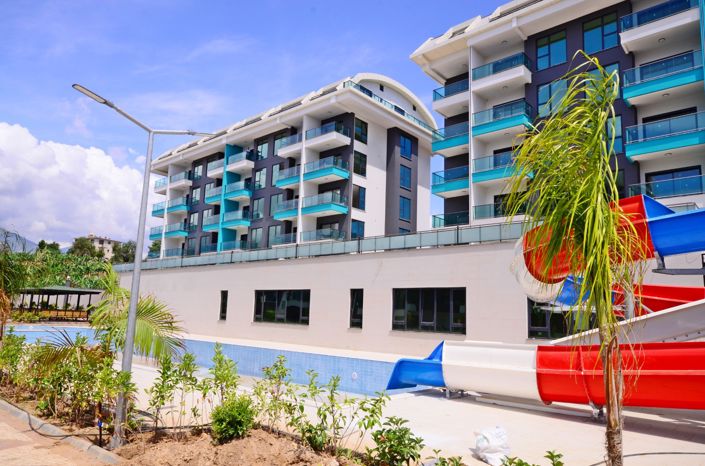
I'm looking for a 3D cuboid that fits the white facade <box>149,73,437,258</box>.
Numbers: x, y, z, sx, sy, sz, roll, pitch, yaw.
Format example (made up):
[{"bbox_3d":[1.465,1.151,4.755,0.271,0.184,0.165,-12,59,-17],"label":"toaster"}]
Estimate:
[{"bbox_3d":[-8.235,-4.421,57.083,35.300,16.600,15.600,-7,-13,42],"label":"white facade"}]

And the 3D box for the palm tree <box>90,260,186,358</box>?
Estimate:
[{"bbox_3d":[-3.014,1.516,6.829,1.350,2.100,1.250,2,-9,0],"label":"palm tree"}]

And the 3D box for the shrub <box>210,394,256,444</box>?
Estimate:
[{"bbox_3d":[-1.446,2.250,6.012,0.520,0.530,0.500,2,-9,0],"label":"shrub"}]

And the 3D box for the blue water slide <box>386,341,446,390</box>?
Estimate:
[{"bbox_3d":[1.575,2.840,10.401,1.500,1.100,1.000,-7,-13,42],"label":"blue water slide"}]

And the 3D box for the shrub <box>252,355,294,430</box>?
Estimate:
[{"bbox_3d":[-1.016,2.099,6.458,0.550,1.000,0.520,2,-9,0],"label":"shrub"}]

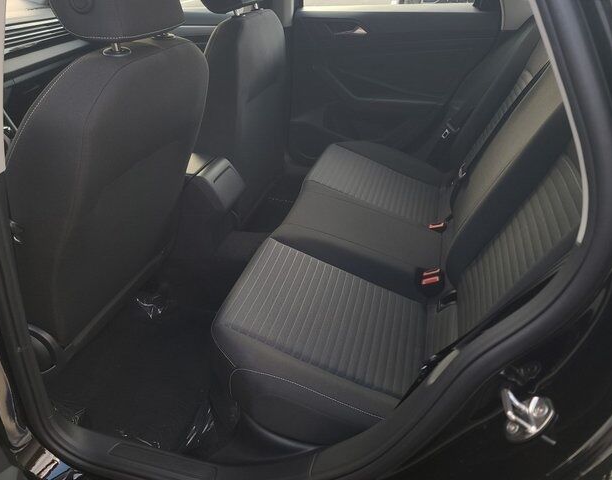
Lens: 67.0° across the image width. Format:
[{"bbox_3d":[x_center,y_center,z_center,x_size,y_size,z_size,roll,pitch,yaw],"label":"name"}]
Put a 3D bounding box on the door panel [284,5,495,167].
[{"bbox_3d":[0.336,-0.569,1.913,0.830,0.680,0.120,8,35,12],"label":"door panel"}]

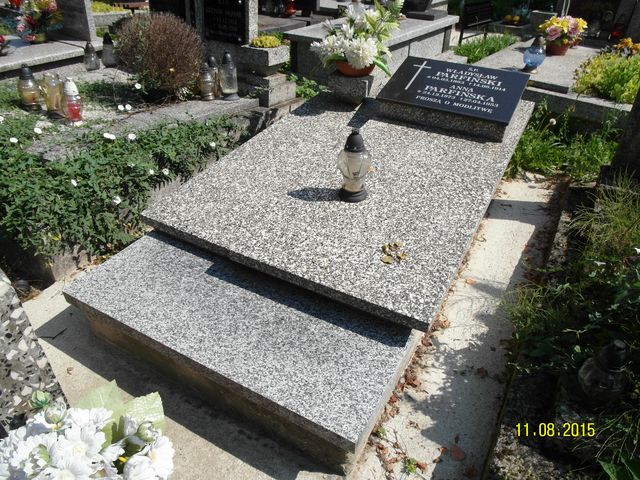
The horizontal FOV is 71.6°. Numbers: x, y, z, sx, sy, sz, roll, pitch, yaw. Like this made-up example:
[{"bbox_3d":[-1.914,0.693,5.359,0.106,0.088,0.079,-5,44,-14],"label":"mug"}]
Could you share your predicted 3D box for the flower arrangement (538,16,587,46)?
[{"bbox_3d":[2.004,-1.751,3.647,0.390,0.210,0.360,18,37,24],"label":"flower arrangement"}]

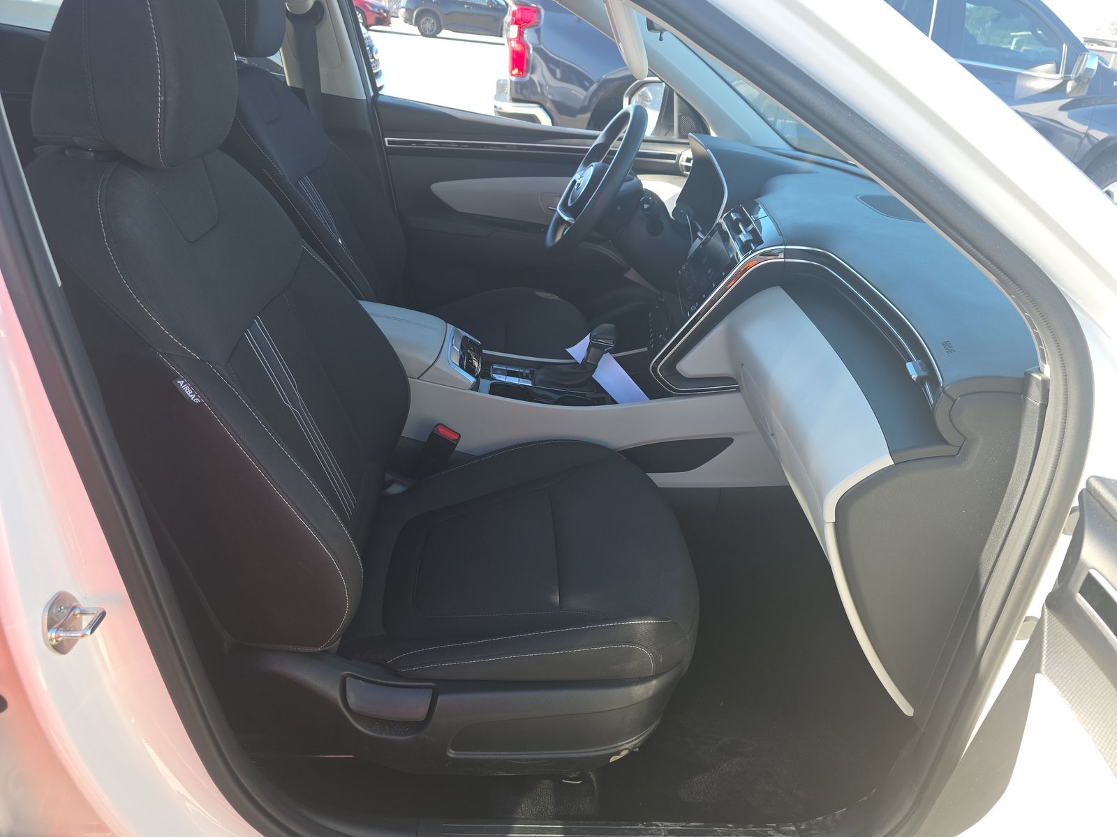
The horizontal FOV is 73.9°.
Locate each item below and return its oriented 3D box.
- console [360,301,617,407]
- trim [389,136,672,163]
[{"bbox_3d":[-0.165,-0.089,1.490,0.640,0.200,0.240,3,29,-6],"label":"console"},{"bbox_3d":[-0.065,-0.710,1.964,0.778,0.028,0.020,2,30,-3],"label":"trim"}]

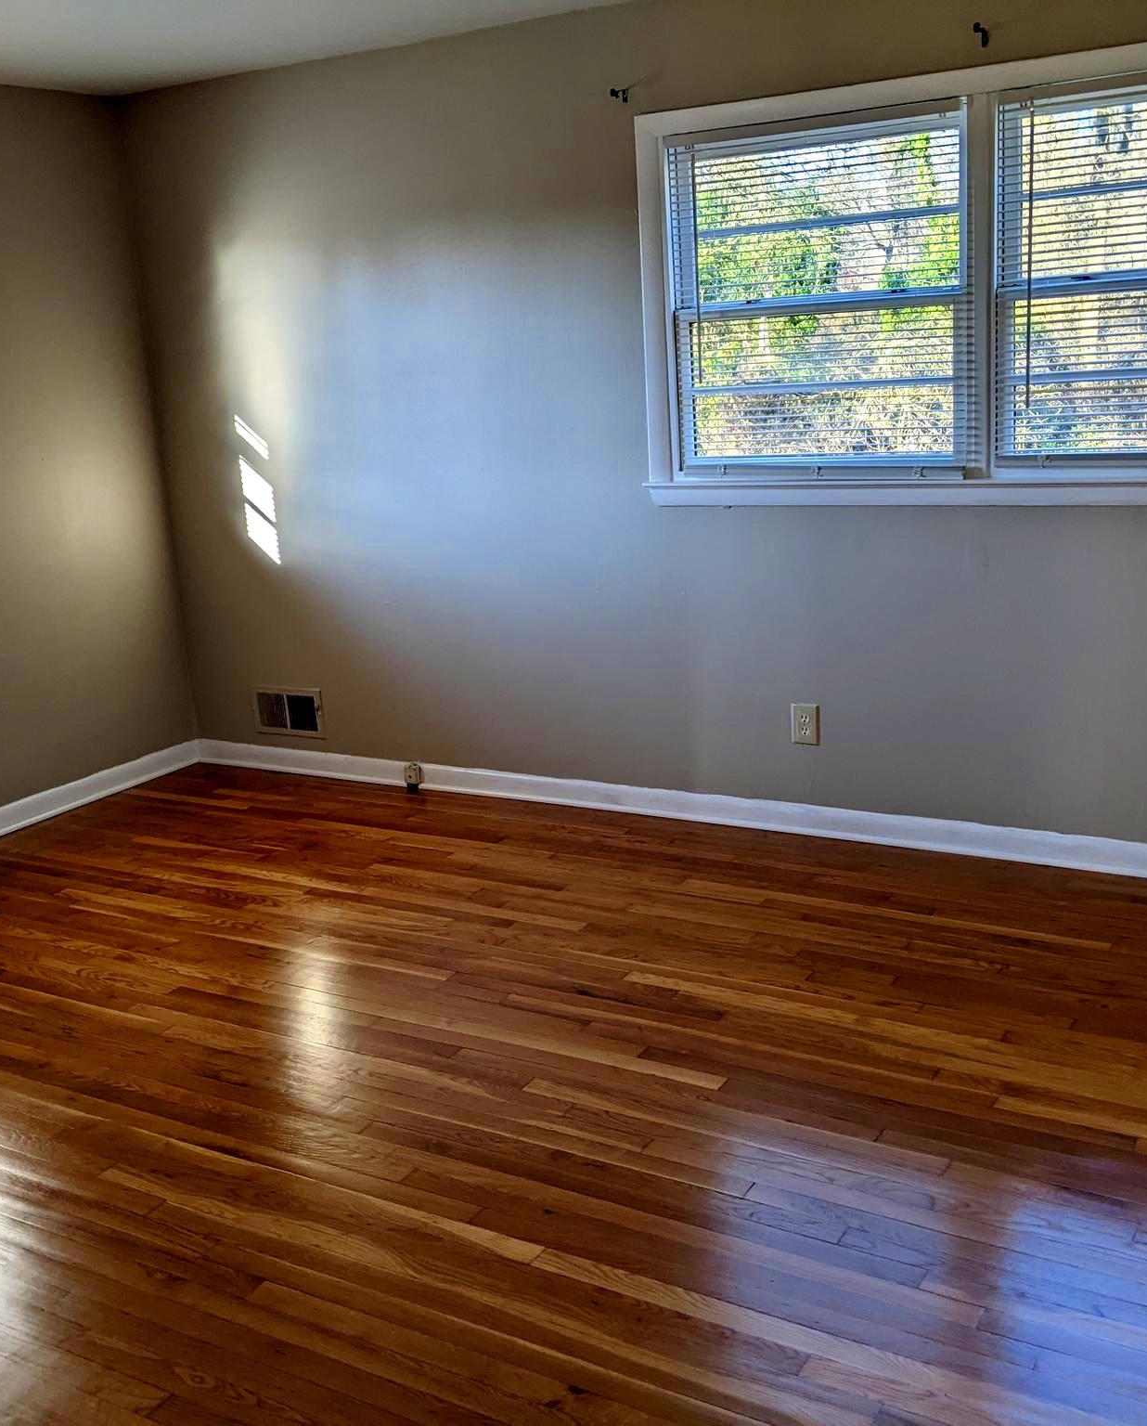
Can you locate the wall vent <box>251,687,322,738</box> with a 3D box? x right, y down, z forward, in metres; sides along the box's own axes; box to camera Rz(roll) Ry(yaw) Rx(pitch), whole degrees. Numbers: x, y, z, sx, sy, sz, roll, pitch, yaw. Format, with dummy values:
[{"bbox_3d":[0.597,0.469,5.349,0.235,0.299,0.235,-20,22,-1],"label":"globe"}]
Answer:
[{"bbox_3d":[-1.061,0.000,5.492,0.335,0.184,0.025,5,16,30],"label":"wall vent"}]

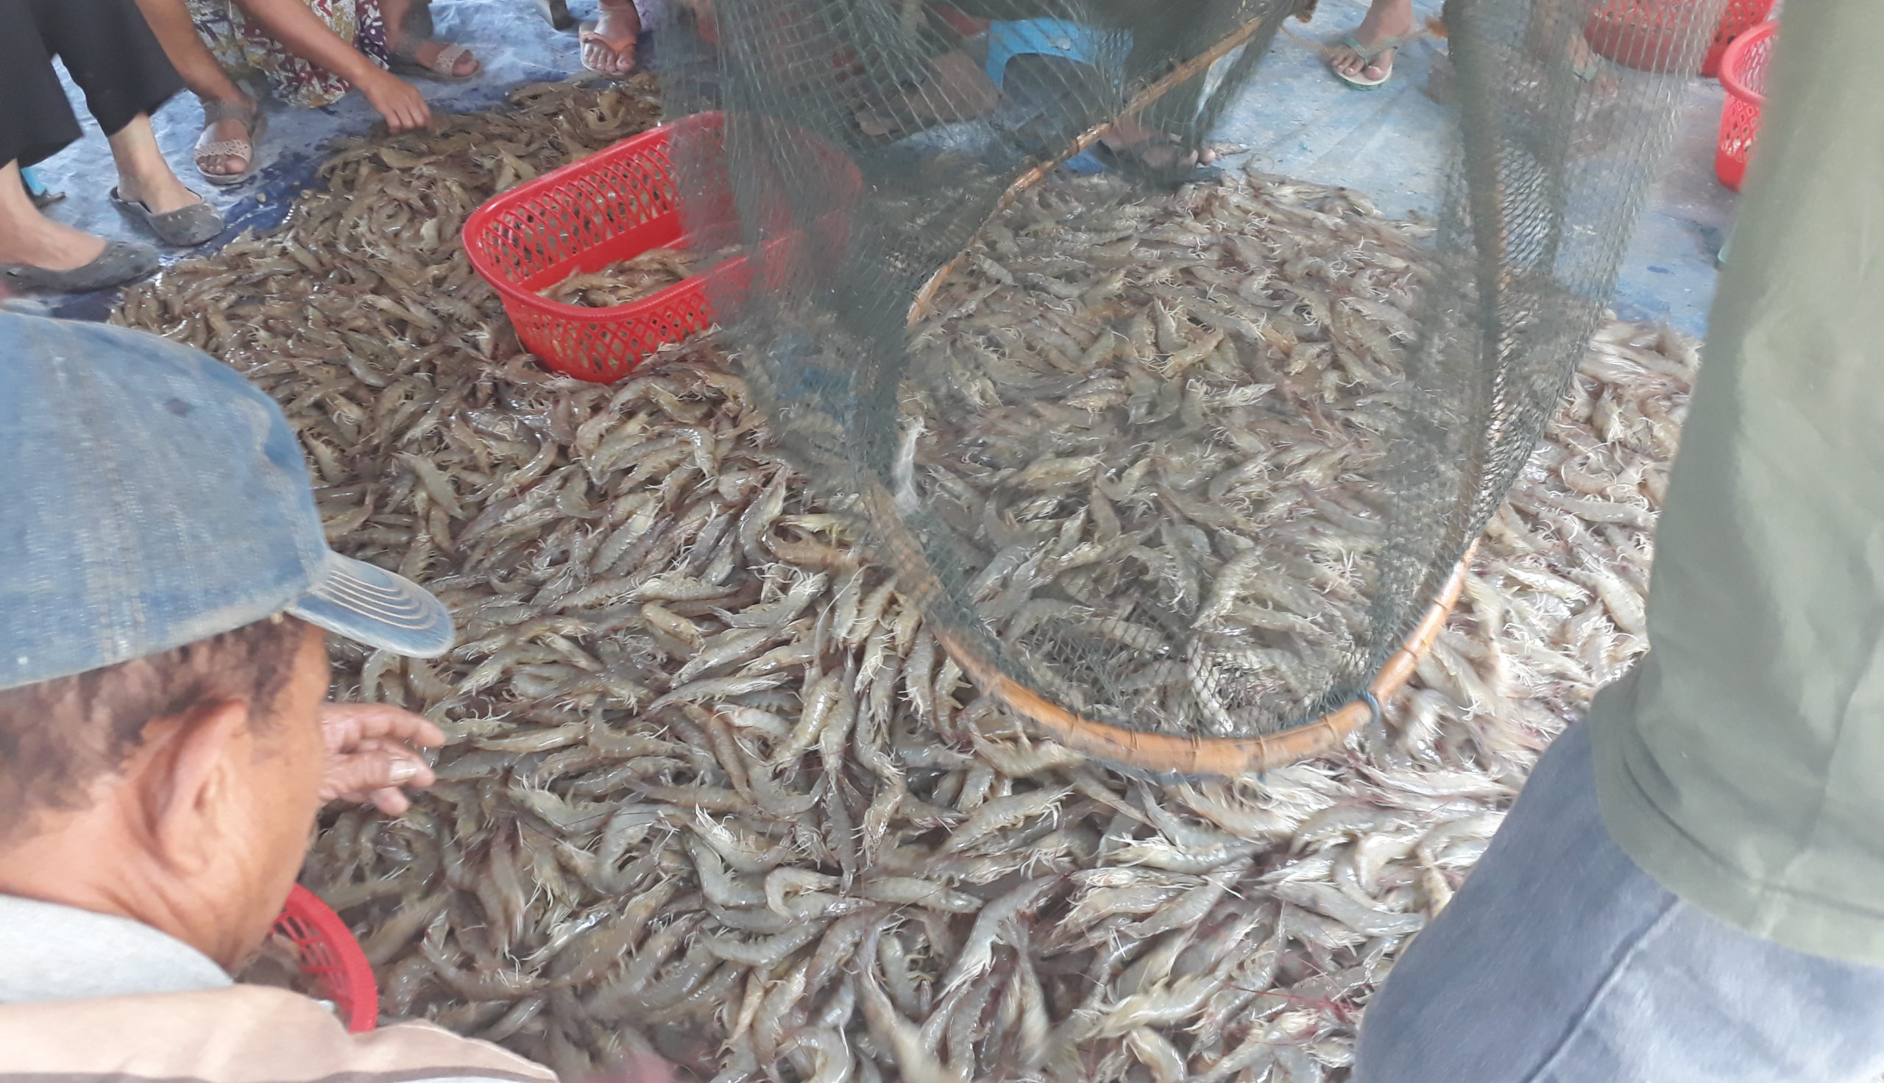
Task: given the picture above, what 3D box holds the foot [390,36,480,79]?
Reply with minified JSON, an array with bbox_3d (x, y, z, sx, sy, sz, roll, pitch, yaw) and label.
[{"bbox_3d":[-0.925,-0.894,2.622,0.235,0.100,0.093,15,46,15],"label":"foot"}]

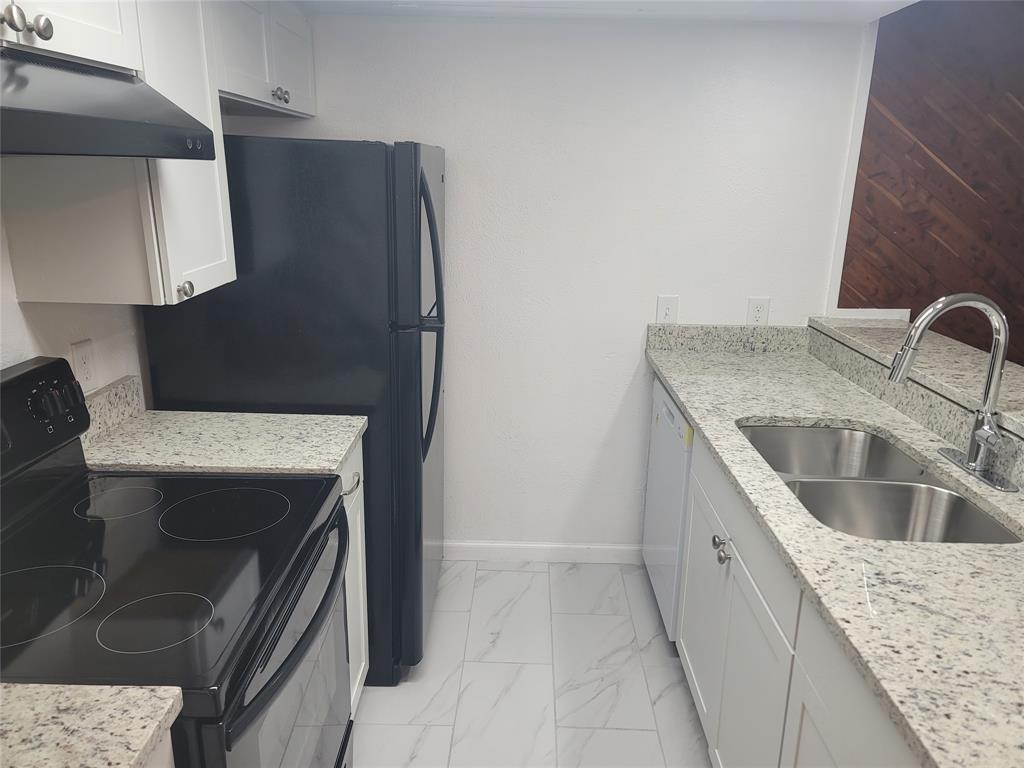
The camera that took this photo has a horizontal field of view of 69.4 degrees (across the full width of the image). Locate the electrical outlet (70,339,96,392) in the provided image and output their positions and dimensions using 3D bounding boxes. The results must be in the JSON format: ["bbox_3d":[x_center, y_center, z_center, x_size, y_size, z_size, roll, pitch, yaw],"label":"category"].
[{"bbox_3d":[-1.060,-0.042,1.841,0.008,0.126,0.080,2,16,1],"label":"electrical outlet"}]

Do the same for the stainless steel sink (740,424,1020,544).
[{"bbox_3d":[0.835,0.327,1.823,0.445,0.210,0.790,2,16,1],"label":"stainless steel sink"}]

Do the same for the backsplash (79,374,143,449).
[{"bbox_3d":[-1.051,0.077,1.884,0.028,0.104,0.385,2,16,1],"label":"backsplash"}]

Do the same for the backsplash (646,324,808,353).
[{"bbox_3d":[0.848,-0.174,2.899,0.632,0.104,0.028,2,16,1],"label":"backsplash"}]

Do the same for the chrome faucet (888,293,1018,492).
[{"bbox_3d":[1.026,0.000,1.741,0.275,0.425,0.256,2,16,1],"label":"chrome faucet"}]

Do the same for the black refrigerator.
[{"bbox_3d":[-0.621,0.069,2.518,0.840,1.684,0.735,2,16,1],"label":"black refrigerator"}]

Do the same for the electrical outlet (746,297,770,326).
[{"bbox_3d":[0.957,-0.275,2.879,0.083,0.120,0.009,2,16,1],"label":"electrical outlet"}]

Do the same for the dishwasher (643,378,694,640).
[{"bbox_3d":[0.848,0.453,2.677,0.610,0.890,0.600,2,16,1],"label":"dishwasher"}]

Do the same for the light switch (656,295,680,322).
[{"bbox_3d":[0.605,-0.283,2.883,0.083,0.120,0.009,2,16,1],"label":"light switch"}]

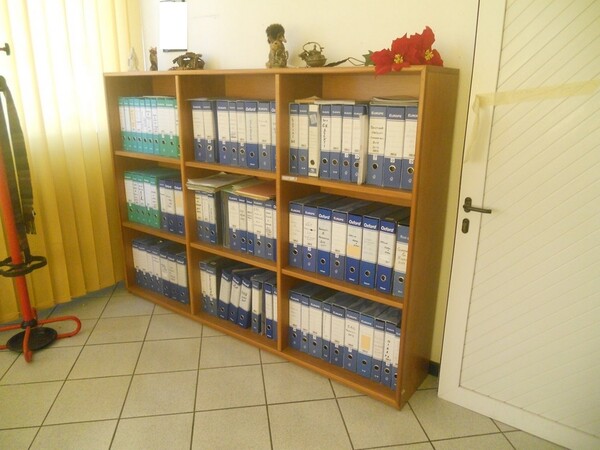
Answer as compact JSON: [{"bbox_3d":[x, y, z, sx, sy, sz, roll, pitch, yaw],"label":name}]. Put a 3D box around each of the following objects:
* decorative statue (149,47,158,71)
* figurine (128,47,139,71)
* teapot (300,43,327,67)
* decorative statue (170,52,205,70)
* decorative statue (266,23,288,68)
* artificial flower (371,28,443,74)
[{"bbox_3d":[-0.934,-1.050,2.986,0.055,0.165,0.050,12,20,35],"label":"decorative statue"},{"bbox_3d":[-1.084,-1.066,3.032,0.070,0.168,0.055,12,20,35],"label":"figurine"},{"bbox_3d":[0.061,-0.820,2.277,0.135,0.132,0.105,2,16,5],"label":"teapot"},{"bbox_3d":[-0.674,-0.971,2.806,0.200,0.118,0.110,12,20,35],"label":"decorative statue"},{"bbox_3d":[-0.116,-0.914,2.411,0.100,0.236,0.090,12,20,35],"label":"decorative statue"},{"bbox_3d":[0.424,-0.693,1.863,0.265,0.185,0.200,7,17,20],"label":"artificial flower"}]

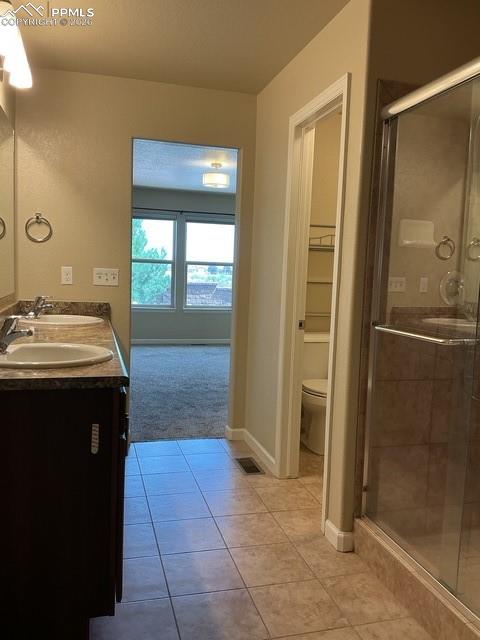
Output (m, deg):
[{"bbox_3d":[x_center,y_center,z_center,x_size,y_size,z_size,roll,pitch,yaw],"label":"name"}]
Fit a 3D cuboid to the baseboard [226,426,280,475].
[{"bbox_3d":[0.067,0.876,3.626,0.130,0.085,0.775,0,6,-16],"label":"baseboard"}]

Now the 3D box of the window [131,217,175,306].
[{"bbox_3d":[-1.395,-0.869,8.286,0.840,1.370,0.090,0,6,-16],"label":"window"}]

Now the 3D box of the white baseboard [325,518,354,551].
[{"bbox_3d":[0.469,1.002,2.494,0.072,0.088,0.145,0,6,-16],"label":"white baseboard"}]

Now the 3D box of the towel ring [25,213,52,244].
[{"bbox_3d":[-1.269,-0.581,3.385,0.160,0.184,0.060,0,6,-16],"label":"towel ring"}]

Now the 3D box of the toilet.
[{"bbox_3d":[0.617,0.523,3.889,0.450,0.770,0.710,0,6,-16],"label":"toilet"}]

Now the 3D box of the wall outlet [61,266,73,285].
[{"bbox_3d":[-1.124,-0.287,3.483,0.071,0.115,0.010,0,6,-16],"label":"wall outlet"}]

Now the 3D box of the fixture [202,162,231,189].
[{"bbox_3d":[-0.276,-1.670,6.231,0.316,0.280,0.316,2,6,0],"label":"fixture"}]

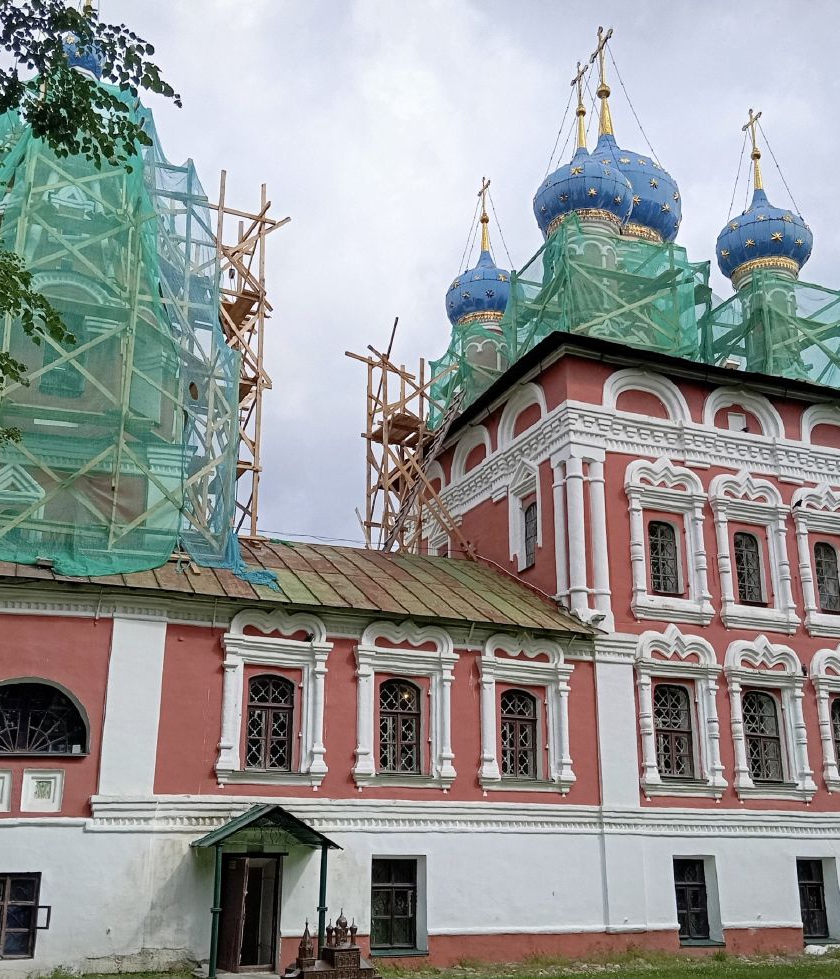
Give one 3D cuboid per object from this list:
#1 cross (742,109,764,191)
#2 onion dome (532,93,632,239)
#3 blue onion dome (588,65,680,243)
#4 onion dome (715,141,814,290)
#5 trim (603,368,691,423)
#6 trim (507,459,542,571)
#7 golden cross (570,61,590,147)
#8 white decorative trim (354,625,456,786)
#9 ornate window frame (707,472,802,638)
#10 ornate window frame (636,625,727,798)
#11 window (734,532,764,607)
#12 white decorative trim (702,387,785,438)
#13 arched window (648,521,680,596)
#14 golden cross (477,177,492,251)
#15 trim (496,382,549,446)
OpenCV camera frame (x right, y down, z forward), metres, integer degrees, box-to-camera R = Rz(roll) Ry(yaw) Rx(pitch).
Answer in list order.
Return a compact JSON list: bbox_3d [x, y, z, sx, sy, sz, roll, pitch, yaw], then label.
[{"bbox_3d":[10.668,-10.850,33.549,0.283,3.080,0.889,8,-20,-22],"label":"cross"},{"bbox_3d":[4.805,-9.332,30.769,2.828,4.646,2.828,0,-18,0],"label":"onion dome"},{"bbox_3d":[6.418,-11.407,35.816,4.740,6.500,4.740,7,-19,-20],"label":"blue onion dome"},{"bbox_3d":[10.462,-8.416,32.180,2.840,4.800,2.800,7,-19,-20],"label":"onion dome"},{"bbox_3d":[5.583,-2.369,26.115,2.500,1.190,0.330,7,-19,-20],"label":"trim"},{"bbox_3d":[2.666,0.595,26.520,0.380,2.890,1.720,7,-19,-20],"label":"trim"},{"bbox_3d":[4.443,-10.677,29.162,0.320,2.880,1.000,8,-20,-21],"label":"golden cross"},{"bbox_3d":[-0.275,4.353,21.451,2.323,3.454,0.384,8,-20,-22],"label":"white decorative trim"},{"bbox_3d":[8.049,1.422,25.387,2.250,3.950,0.370,7,-19,-20],"label":"ornate window frame"},{"bbox_3d":[5.491,4.608,22.104,2.137,3.560,0.320,8,-20,-21],"label":"ornate window frame"},{"bbox_3d":[7.889,1.891,25.494,0.900,1.740,0.200,7,-19,-20],"label":"window"},{"bbox_3d":[8.264,-2.015,27.119,2.470,1.180,0.330,7,-19,-20],"label":"white decorative trim"},{"bbox_3d":[5.681,1.601,24.682,0.900,1.740,0.200,7,-19,-20],"label":"arched window"},{"bbox_3d":[2.288,-9.715,37.145,0.320,3.010,0.960,7,-19,-20],"label":"golden cross"},{"bbox_3d":[2.599,-2.149,27.563,0.323,1.374,2.788,8,-20,-22],"label":"trim"}]

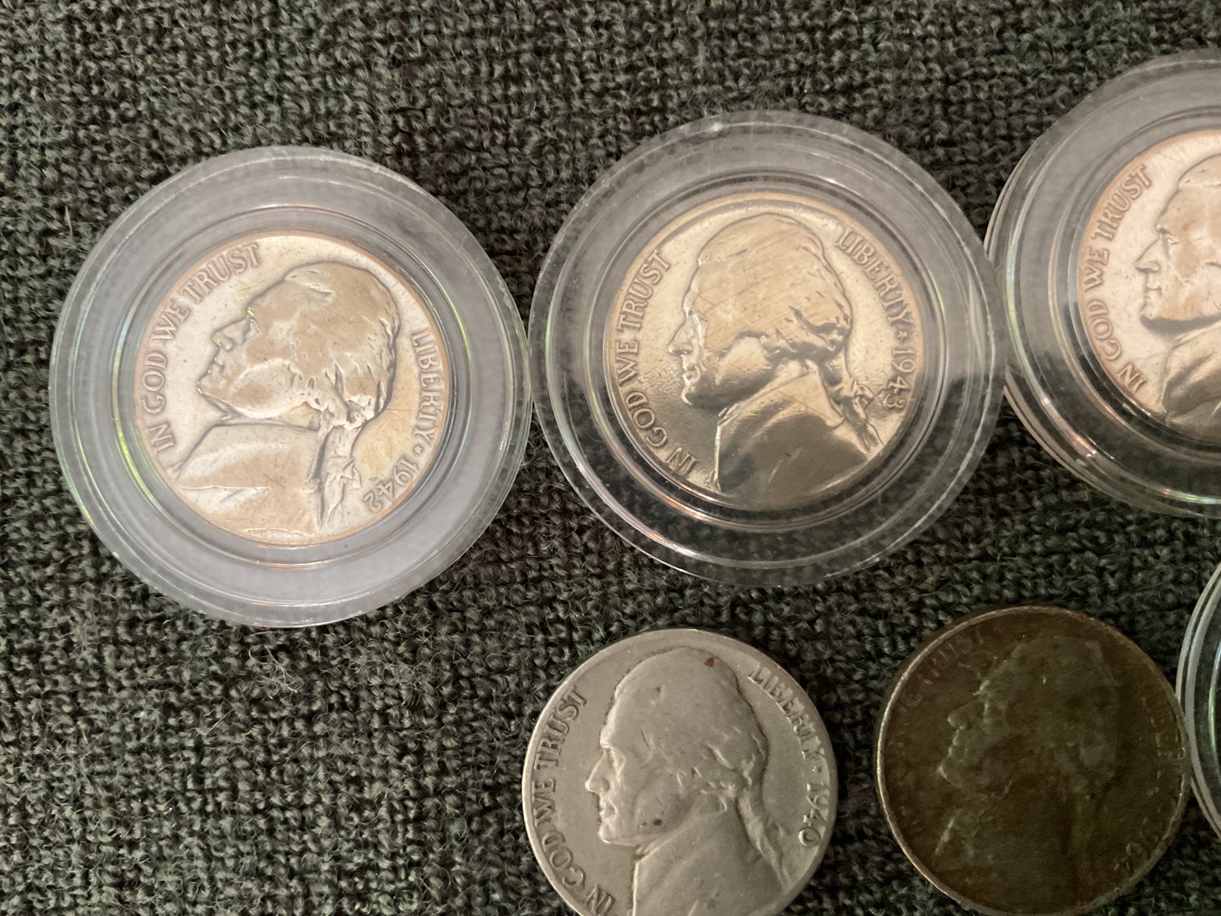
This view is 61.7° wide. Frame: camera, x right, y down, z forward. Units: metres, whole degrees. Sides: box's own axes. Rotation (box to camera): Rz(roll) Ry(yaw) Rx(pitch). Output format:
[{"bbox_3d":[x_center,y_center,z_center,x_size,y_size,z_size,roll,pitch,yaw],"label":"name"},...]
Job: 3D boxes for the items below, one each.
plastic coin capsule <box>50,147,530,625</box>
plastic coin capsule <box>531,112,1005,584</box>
[{"bbox_3d":[-0.022,-0.005,0.070,0.032,0.005,0.032,0,87,0],"label":"plastic coin capsule"},{"bbox_3d":[0.010,-0.007,0.070,0.032,0.005,0.032,0,87,0],"label":"plastic coin capsule"}]

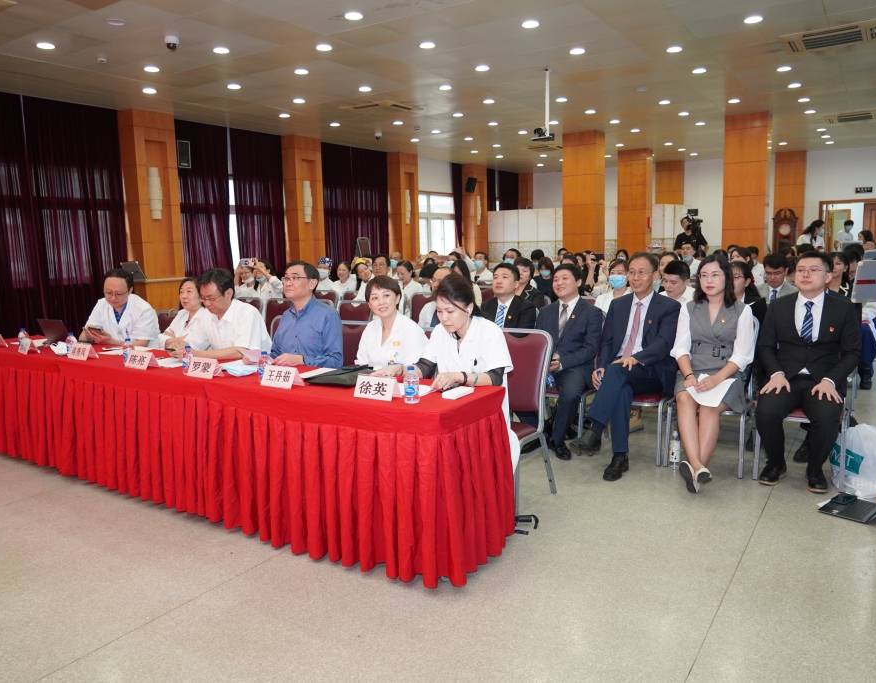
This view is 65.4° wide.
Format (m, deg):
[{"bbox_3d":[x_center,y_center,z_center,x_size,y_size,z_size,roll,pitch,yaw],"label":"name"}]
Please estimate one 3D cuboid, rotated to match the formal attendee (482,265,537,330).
[{"bbox_3d":[0.496,0.076,5.000,0.520,1.250,0.720,3,9,30],"label":"formal attendee"}]

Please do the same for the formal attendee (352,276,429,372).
[{"bbox_3d":[-0.279,0.264,3.789,0.500,1.250,0.720,3,9,28],"label":"formal attendee"}]

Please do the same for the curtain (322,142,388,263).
[{"bbox_3d":[-1.758,-2.426,14.918,0.180,3.420,2.500,4,10,33],"label":"curtain"}]

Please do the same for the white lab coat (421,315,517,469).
[{"bbox_3d":[0.211,0.269,3.708,0.530,0.820,0.560,4,10,33],"label":"white lab coat"}]

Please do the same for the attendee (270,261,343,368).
[{"bbox_3d":[-0.799,0.192,4.120,0.540,1.330,0.720,4,9,33],"label":"attendee"}]

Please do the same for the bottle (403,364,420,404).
[{"bbox_3d":[-0.115,0.193,3.032,0.067,0.161,0.067,-1,8,0],"label":"bottle"}]

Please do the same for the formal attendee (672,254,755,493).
[{"bbox_3d":[1.640,0.150,4.162,0.490,1.335,0.800,4,10,33],"label":"formal attendee"}]

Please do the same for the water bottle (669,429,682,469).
[{"bbox_3d":[1.504,0.685,4.325,0.067,0.235,0.067,4,10,33],"label":"water bottle"}]

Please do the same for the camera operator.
[{"bbox_3d":[4.019,-1.123,11.029,0.550,1.770,0.450,0,8,6],"label":"camera operator"}]

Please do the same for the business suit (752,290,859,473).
[{"bbox_3d":[2.122,0.235,3.967,0.550,1.070,0.620,4,10,33],"label":"business suit"}]

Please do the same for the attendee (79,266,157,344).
[{"bbox_3d":[-2.356,0.118,5.136,0.540,1.280,0.720,1,8,19],"label":"attendee"}]

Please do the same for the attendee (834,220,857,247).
[{"bbox_3d":[8.276,-1.607,13.923,0.500,1.710,0.320,0,8,6],"label":"attendee"}]

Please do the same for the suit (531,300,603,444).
[{"bbox_3d":[0.902,0.163,4.770,0.500,0.930,0.620,3,9,30],"label":"suit"}]

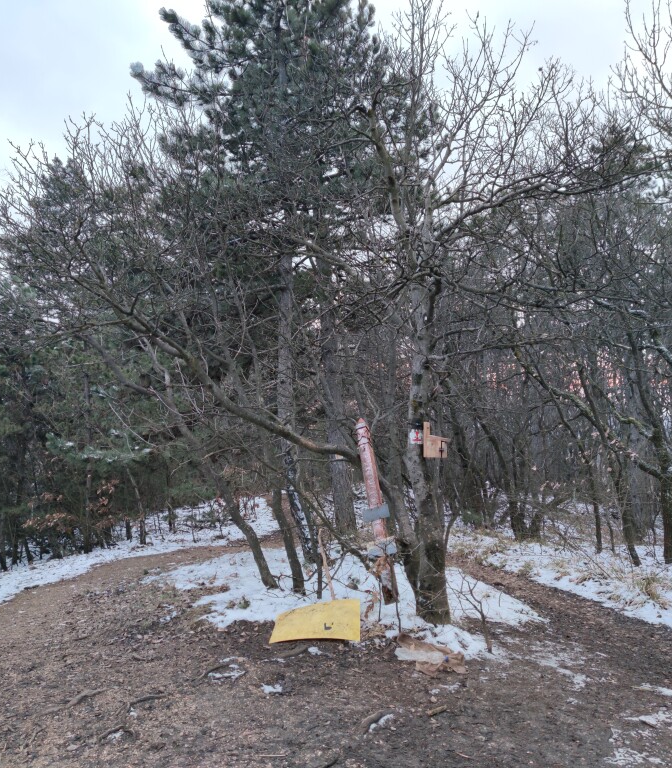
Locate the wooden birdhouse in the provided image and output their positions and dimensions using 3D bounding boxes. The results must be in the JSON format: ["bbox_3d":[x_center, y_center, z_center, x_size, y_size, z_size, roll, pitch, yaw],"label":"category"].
[{"bbox_3d":[0.745,0.422,5.300,0.170,0.265,0.140,-1,-2,20],"label":"wooden birdhouse"}]

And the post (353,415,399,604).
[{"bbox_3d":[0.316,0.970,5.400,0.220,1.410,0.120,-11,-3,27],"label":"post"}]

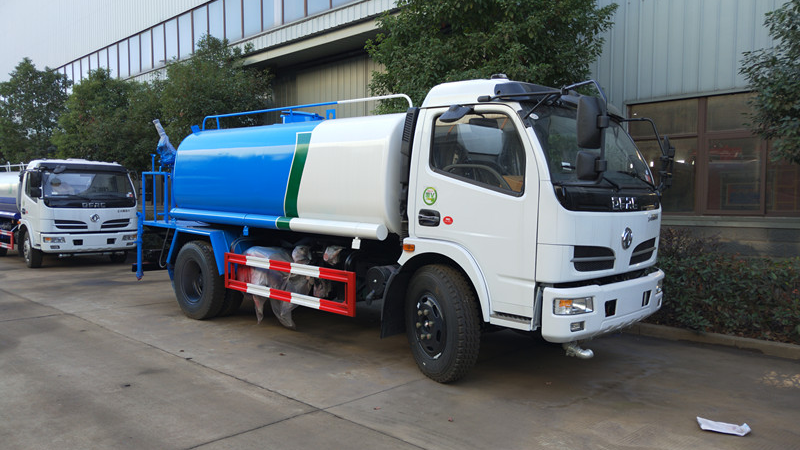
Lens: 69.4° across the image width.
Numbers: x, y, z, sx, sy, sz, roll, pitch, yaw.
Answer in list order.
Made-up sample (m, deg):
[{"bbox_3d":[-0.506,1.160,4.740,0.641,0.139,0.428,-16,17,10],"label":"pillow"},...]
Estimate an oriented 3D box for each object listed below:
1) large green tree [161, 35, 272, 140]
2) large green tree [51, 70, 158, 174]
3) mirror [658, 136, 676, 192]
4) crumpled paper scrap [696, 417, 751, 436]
[{"bbox_3d":[-4.600,-1.950,14.250,3.200,5.400,3.200,3,4,42],"label":"large green tree"},{"bbox_3d":[-9.550,-2.200,18.700,3.400,5.500,3.400,3,4,42],"label":"large green tree"},{"bbox_3d":[2.620,-0.620,5.650,0.140,0.550,0.200,2,4,28],"label":"mirror"},{"bbox_3d":[2.180,1.345,3.880,0.310,0.040,0.180,2,4,29],"label":"crumpled paper scrap"}]

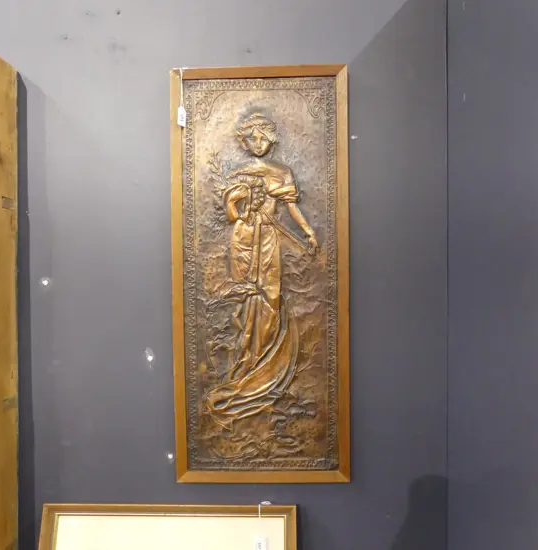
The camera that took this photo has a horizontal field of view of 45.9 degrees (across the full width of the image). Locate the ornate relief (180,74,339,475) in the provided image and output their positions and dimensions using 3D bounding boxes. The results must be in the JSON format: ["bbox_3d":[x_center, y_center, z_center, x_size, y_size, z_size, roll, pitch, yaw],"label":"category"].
[{"bbox_3d":[-0.018,0.003,1.465,0.350,0.903,0.028,-1,2,2],"label":"ornate relief"}]

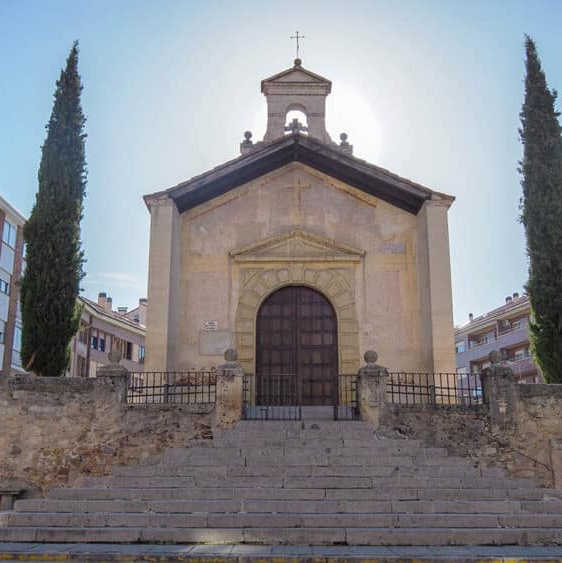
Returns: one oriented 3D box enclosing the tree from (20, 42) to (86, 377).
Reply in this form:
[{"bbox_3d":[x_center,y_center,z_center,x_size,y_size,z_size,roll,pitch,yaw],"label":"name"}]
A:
[{"bbox_3d":[-5.964,-1.933,16.613,1.650,10.601,1.650,0,-15,0],"label":"tree"}]

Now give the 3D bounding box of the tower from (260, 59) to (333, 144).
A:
[{"bbox_3d":[0.531,-6.167,20.807,2.450,3.374,0.850,0,-15,0],"label":"tower"}]

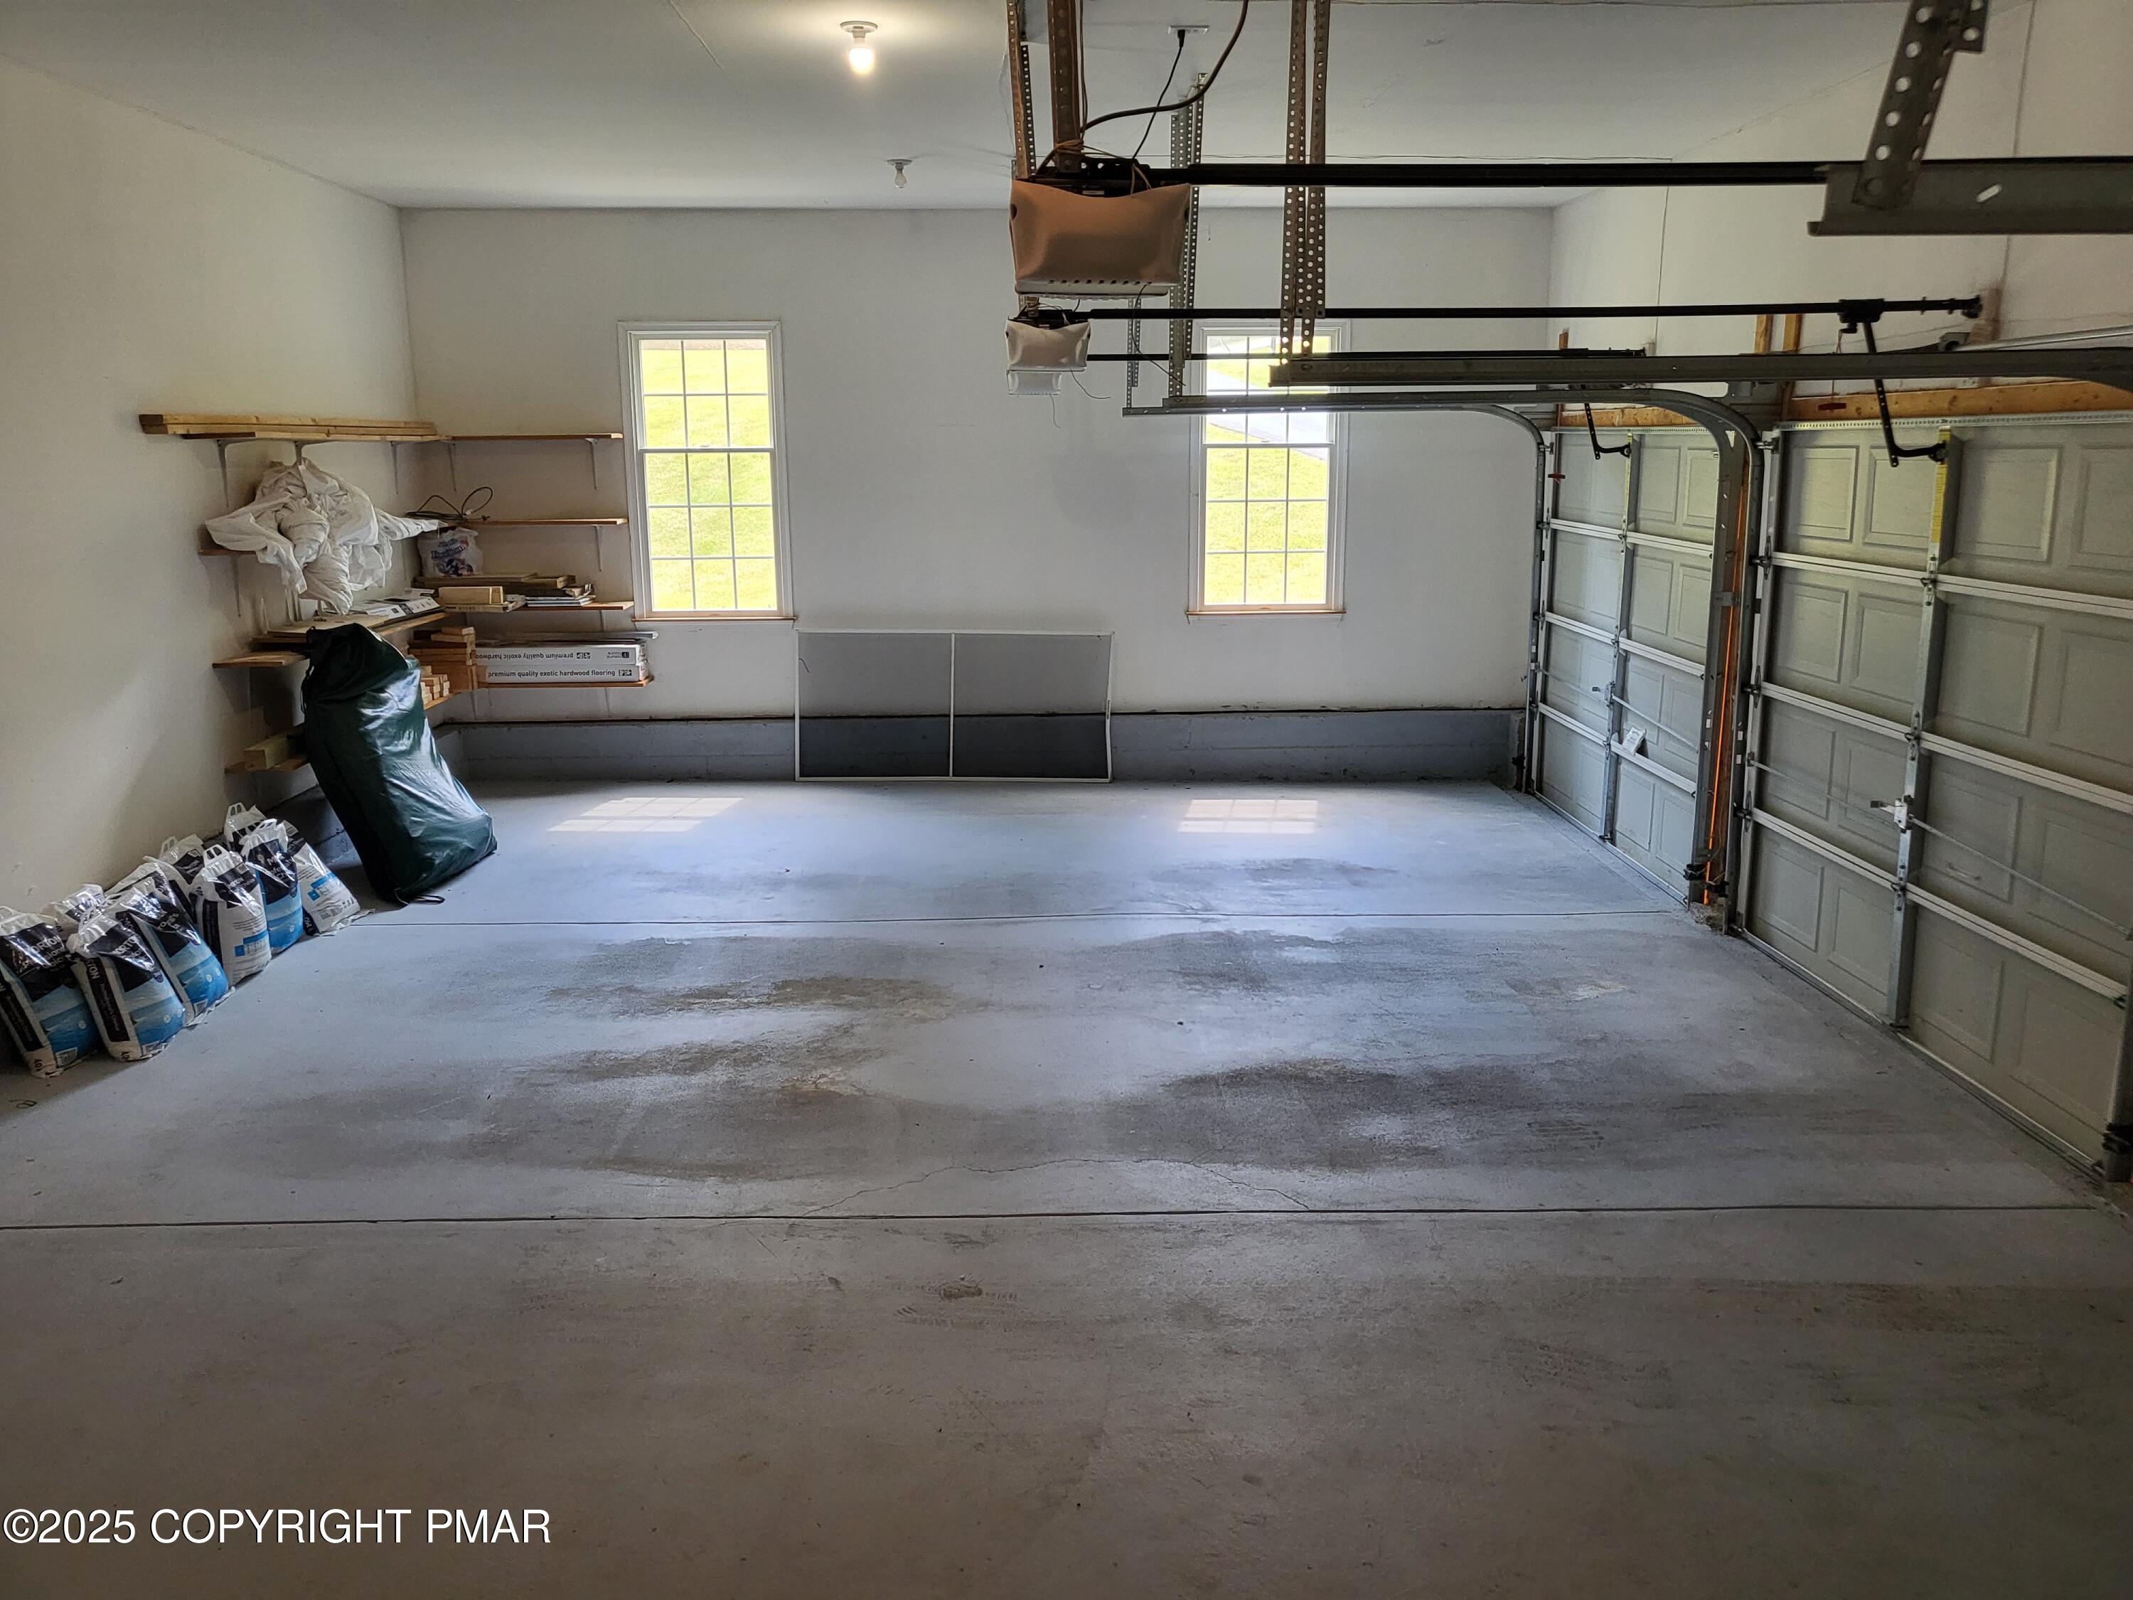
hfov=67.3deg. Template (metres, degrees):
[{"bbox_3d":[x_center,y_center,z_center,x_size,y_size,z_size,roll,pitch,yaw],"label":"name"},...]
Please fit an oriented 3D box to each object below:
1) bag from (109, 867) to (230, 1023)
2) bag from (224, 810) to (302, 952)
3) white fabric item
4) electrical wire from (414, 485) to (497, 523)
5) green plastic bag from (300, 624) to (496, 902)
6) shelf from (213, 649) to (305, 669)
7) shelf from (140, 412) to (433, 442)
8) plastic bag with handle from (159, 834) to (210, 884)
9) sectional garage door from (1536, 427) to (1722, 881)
[{"bbox_3d":[-3.350,0.520,6.002,0.170,0.510,0.390,-17,12,2],"label":"bag"},{"bbox_3d":[-3.418,0.338,6.790,0.250,0.530,0.410,-8,12,0],"label":"bag"},{"bbox_3d":[-3.617,-1.316,7.983,0.470,0.730,1.880,0,12,-1],"label":"white fabric item"},{"bbox_3d":[-3.665,-1.754,9.581,0.350,0.210,0.270,0,12,-1],"label":"electrical wire"},{"bbox_3d":[-3.208,-0.214,7.770,0.360,1.170,0.920,-16,12,2],"label":"green plastic bag"},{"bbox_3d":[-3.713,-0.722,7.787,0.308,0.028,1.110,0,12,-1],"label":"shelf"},{"bbox_3d":[-3.742,-1.876,8.171,0.283,0.103,3.030,0,12,-1],"label":"shelf"},{"bbox_3d":[-3.606,0.411,6.535,0.180,0.510,0.400,-6,12,0],"label":"plastic bag with handle"},{"bbox_3d":[2.904,-0.833,8.408,0.060,2.134,2.436,0,12,-1],"label":"sectional garage door"}]

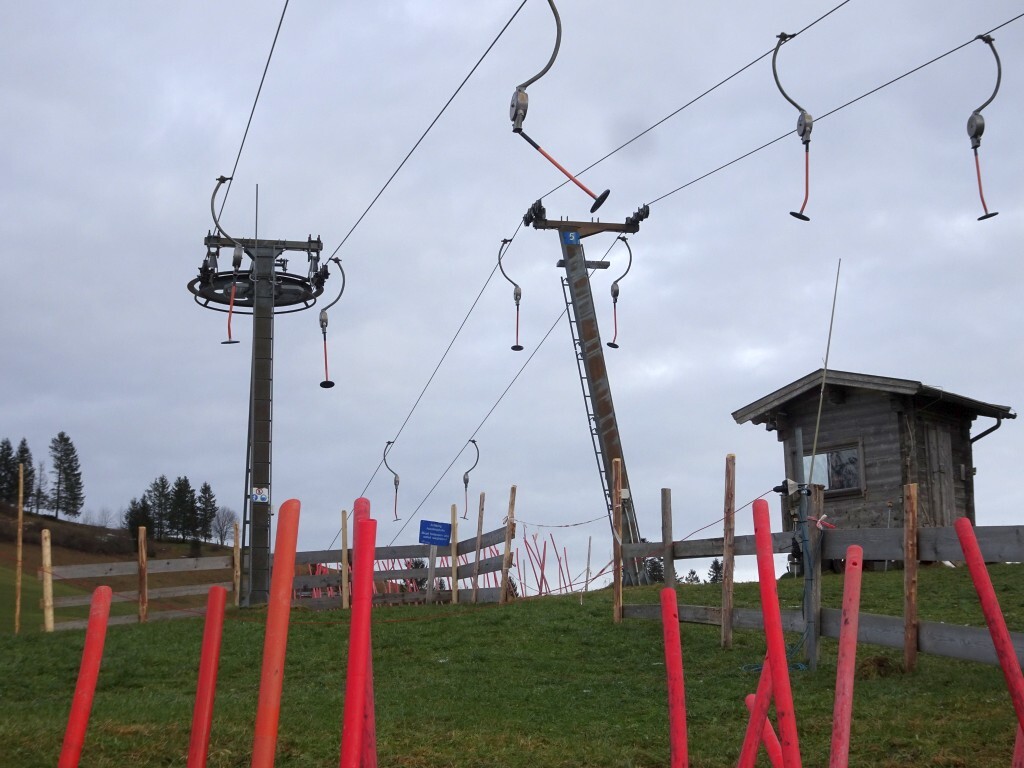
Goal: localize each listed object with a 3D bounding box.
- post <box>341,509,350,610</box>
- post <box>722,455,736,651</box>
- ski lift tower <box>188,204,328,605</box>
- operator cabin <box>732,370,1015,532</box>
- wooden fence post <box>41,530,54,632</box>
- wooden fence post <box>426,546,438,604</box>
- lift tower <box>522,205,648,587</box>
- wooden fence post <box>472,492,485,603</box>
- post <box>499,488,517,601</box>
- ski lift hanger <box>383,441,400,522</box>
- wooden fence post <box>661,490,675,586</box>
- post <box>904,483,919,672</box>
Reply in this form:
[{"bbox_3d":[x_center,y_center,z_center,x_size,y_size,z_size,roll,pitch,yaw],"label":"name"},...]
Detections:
[{"bbox_3d":[-2.389,2.504,25.317,0.078,1.402,0.078,-2,-10,0],"label":"post"},{"bbox_3d":[1.960,1.497,16.046,0.085,1.752,0.085,2,-10,0],"label":"post"},{"bbox_3d":[-3.869,0.393,27.000,2.050,5.781,2.100,1,-10,-12],"label":"ski lift tower"},{"bbox_3d":[5.271,1.324,25.733,3.200,2.800,2.650,-9,-13,42],"label":"operator cabin"},{"bbox_3d":[-7.303,3.093,27.935,0.140,1.627,0.140,-5,-10,-1],"label":"wooden fence post"},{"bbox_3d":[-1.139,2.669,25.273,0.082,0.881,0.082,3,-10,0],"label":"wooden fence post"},{"bbox_3d":[1.183,0.140,28.900,1.900,6.162,1.000,1,-10,-12],"label":"lift tower"},{"bbox_3d":[-0.494,2.368,25.633,0.072,1.596,0.072,3,-10,1],"label":"wooden fence post"},{"bbox_3d":[-0.052,2.258,24.937,0.082,1.650,0.082,6,-10,0],"label":"post"},{"bbox_3d":[-3.663,2.989,54.515,0.480,2.500,0.400,2,-10,-13],"label":"ski lift hanger"},{"bbox_3d":[1.550,1.757,17.621,0.095,1.446,0.095,-1,-10,0],"label":"wooden fence post"},{"bbox_3d":[2.992,1.446,13.317,0.095,1.406,0.095,2,-10,0],"label":"post"}]

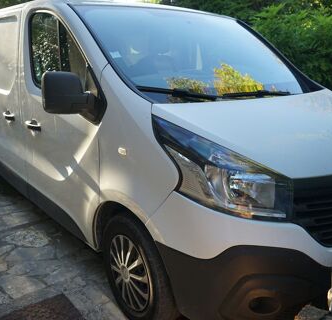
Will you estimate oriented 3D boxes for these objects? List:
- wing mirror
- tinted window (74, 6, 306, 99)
[{"bbox_3d":[-0.526,-0.348,2.042,0.250,0.270,0.230,-12,20,-38],"label":"wing mirror"},{"bbox_3d":[0.352,-0.725,2.498,1.550,0.200,1.080,-12,49,-38],"label":"tinted window"}]

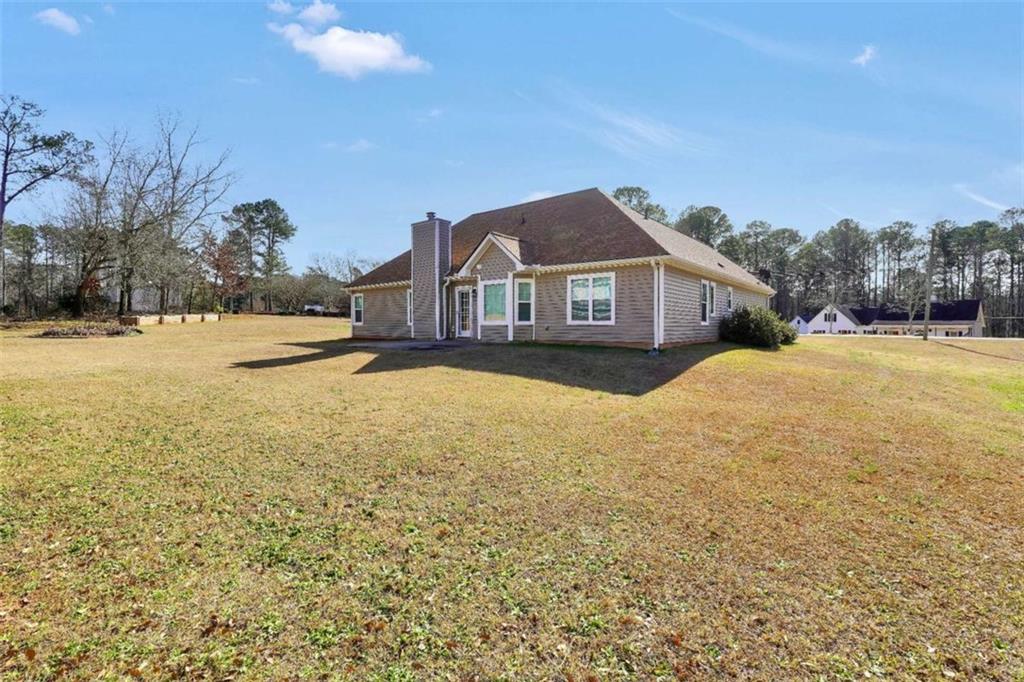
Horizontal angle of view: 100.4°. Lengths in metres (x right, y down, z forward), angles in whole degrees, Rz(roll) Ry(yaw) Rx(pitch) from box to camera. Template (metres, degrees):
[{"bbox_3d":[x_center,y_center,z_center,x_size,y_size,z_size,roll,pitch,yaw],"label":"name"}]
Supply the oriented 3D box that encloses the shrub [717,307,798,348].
[{"bbox_3d":[10.618,-0.580,18.423,2.500,1.750,3.200,2,3,39],"label":"shrub"}]

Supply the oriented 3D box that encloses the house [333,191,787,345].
[{"bbox_3d":[4.011,-3.656,26.125,18.300,6.950,21.000,2,3,39],"label":"house"}]

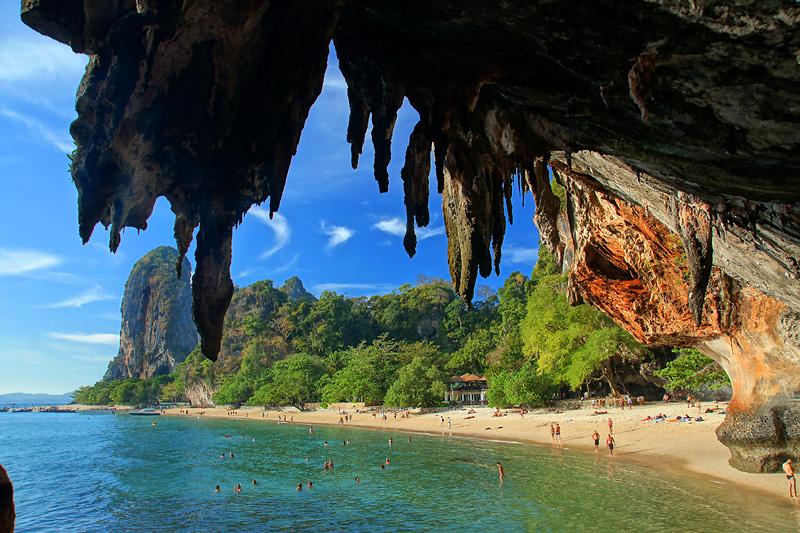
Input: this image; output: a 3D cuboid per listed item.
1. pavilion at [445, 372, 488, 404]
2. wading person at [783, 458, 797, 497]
[{"bbox_3d":[14.282,26.255,114.000,7.900,6.700,6.000,-7,-16,26],"label":"pavilion"},{"bbox_3d":[18.666,10.120,25.500,0.420,1.680,0.480,0,-14,2],"label":"wading person"}]

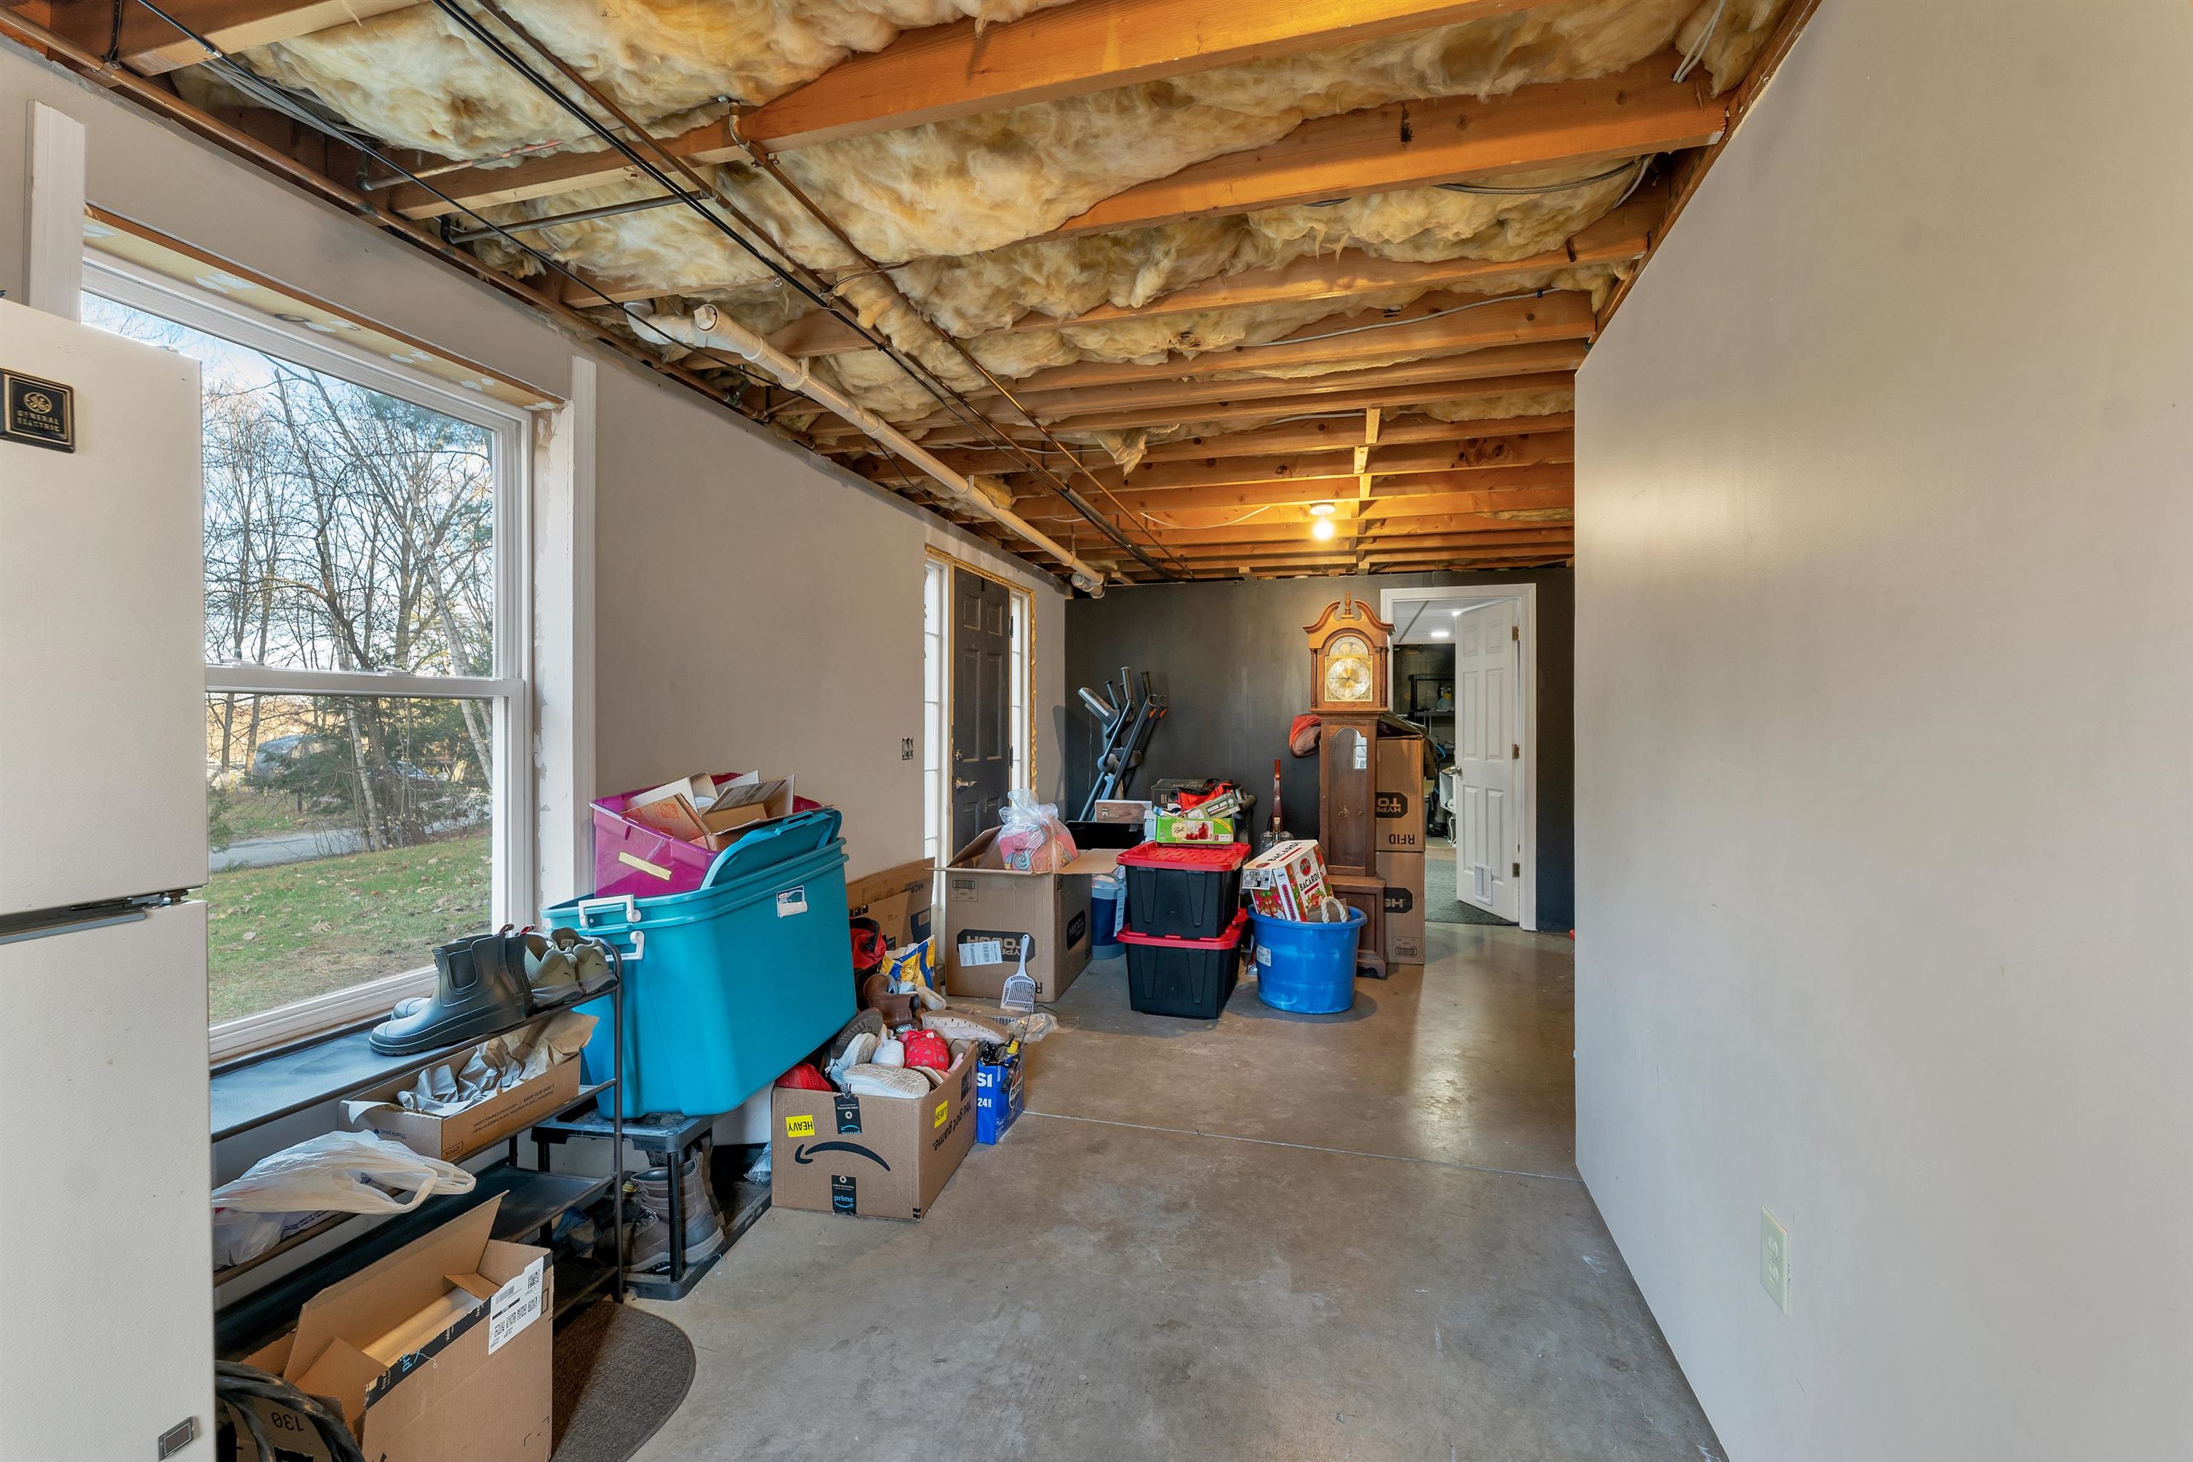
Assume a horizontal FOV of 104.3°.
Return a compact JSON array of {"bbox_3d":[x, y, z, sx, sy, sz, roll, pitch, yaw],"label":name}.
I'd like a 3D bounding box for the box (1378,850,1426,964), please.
[{"bbox_3d":[1.588,0.934,4.885,0.494,0.590,0.665,1,1,15],"label":"box"}]

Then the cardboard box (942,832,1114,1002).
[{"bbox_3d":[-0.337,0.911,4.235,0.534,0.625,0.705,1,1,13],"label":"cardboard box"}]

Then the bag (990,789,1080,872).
[{"bbox_3d":[-0.321,0.536,4.374,0.440,0.430,0.360,0,1,16],"label":"bag"}]

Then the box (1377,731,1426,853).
[{"bbox_3d":[1.667,0.356,5.156,0.550,0.635,0.620,0,1,16],"label":"box"}]

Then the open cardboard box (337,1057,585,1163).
[{"bbox_3d":[-1.307,0.765,1.781,0.250,0.087,0.315,0,1,16],"label":"open cardboard box"}]

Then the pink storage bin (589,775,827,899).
[{"bbox_3d":[-1.131,0.385,2.546,0.390,0.310,0.550,14,9,13],"label":"pink storage bin"}]

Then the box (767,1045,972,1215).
[{"bbox_3d":[-0.645,1.168,2.582,0.430,0.335,0.465,0,1,10],"label":"box"}]

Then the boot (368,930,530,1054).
[{"bbox_3d":[-1.246,0.493,1.664,0.105,0.190,0.262,1,1,38],"label":"boot"}]

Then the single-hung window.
[{"bbox_3d":[-1.564,-0.105,1.754,0.091,1.381,0.847,1,1,15],"label":"single-hung window"}]

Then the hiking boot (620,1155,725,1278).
[{"bbox_3d":[-0.993,1.101,1.962,0.260,0.210,0.110,0,1,-17],"label":"hiking boot"}]

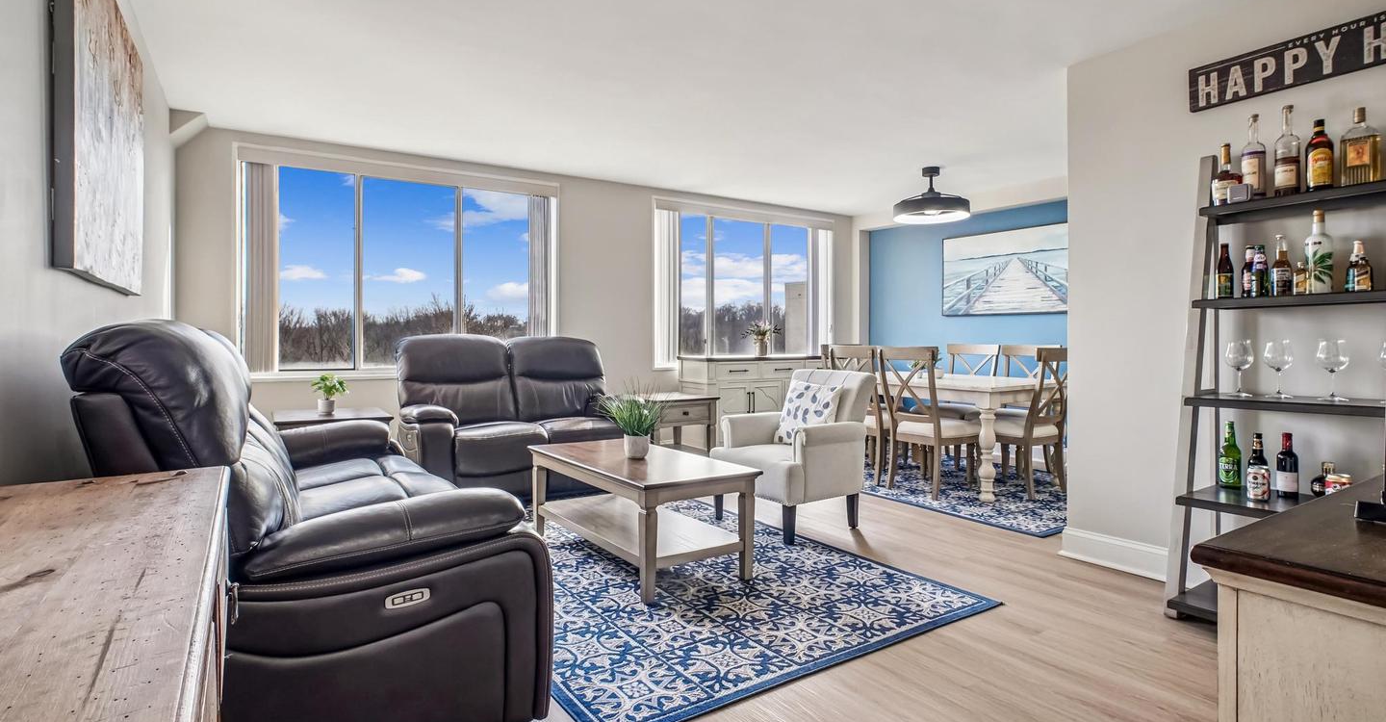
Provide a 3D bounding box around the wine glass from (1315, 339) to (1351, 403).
[{"bbox_3d":[2.349,0.033,2.261,0.092,0.220,0.092,-1,2,-32],"label":"wine glass"}]

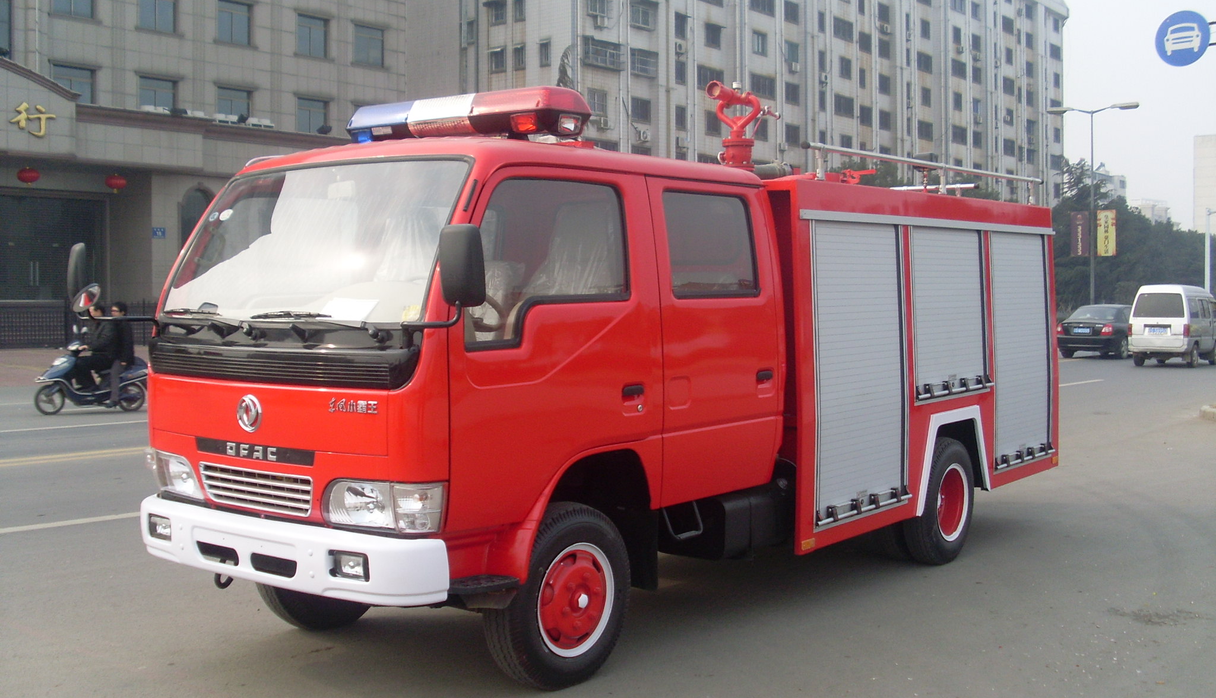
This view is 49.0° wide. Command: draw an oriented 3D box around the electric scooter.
[{"bbox_3d":[-7.336,0.419,19.000,1.720,1.040,0.650,-2,2,-43],"label":"electric scooter"}]

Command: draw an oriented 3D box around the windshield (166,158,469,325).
[{"bbox_3d":[-1.177,-0.445,5.118,1.520,0.670,0.160,3,-23,37],"label":"windshield"}]

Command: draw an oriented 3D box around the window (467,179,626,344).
[{"bbox_3d":[-0.222,-0.353,5.128,0.050,0.610,0.990,-4,0,38],"label":"window"}]

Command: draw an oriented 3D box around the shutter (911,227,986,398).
[{"bbox_3d":[1.938,-0.209,7.548,0.070,0.930,0.990,0,3,38],"label":"shutter"}]

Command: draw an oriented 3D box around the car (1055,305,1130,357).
[{"bbox_3d":[14.180,-0.530,37.800,1.720,1.440,4.500,2,3,37],"label":"car"}]

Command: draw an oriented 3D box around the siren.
[{"bbox_3d":[-0.639,-1.020,5.998,1.270,0.190,0.310,2,4,38],"label":"siren"}]

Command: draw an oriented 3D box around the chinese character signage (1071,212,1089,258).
[{"bbox_3d":[16.988,-4.099,48.000,0.630,1.600,0.040,2,3,37],"label":"chinese character signage"}]

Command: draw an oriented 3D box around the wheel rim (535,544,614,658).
[{"bbox_3d":[-0.160,1.014,5.437,0.130,0.460,0.460,3,4,39],"label":"wheel rim"}]

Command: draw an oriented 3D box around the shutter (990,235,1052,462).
[{"bbox_3d":[2.679,0.004,8.668,0.080,1.500,1.030,0,2,38],"label":"shutter"}]

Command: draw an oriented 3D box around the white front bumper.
[{"bbox_3d":[-1.350,0.754,5.181,1.830,0.250,0.250,2,4,38],"label":"white front bumper"}]

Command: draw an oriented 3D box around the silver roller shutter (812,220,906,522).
[{"bbox_3d":[1.264,0.104,6.684,0.080,1.460,0.990,3,4,37],"label":"silver roller shutter"}]

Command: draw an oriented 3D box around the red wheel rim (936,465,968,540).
[{"bbox_3d":[1.945,0.886,7.758,0.150,0.455,0.455,3,3,37],"label":"red wheel rim"}]

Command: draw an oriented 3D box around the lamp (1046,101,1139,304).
[{"bbox_3d":[19.265,-5.015,53.148,3.550,9.400,0.380,1,2,34],"label":"lamp"}]

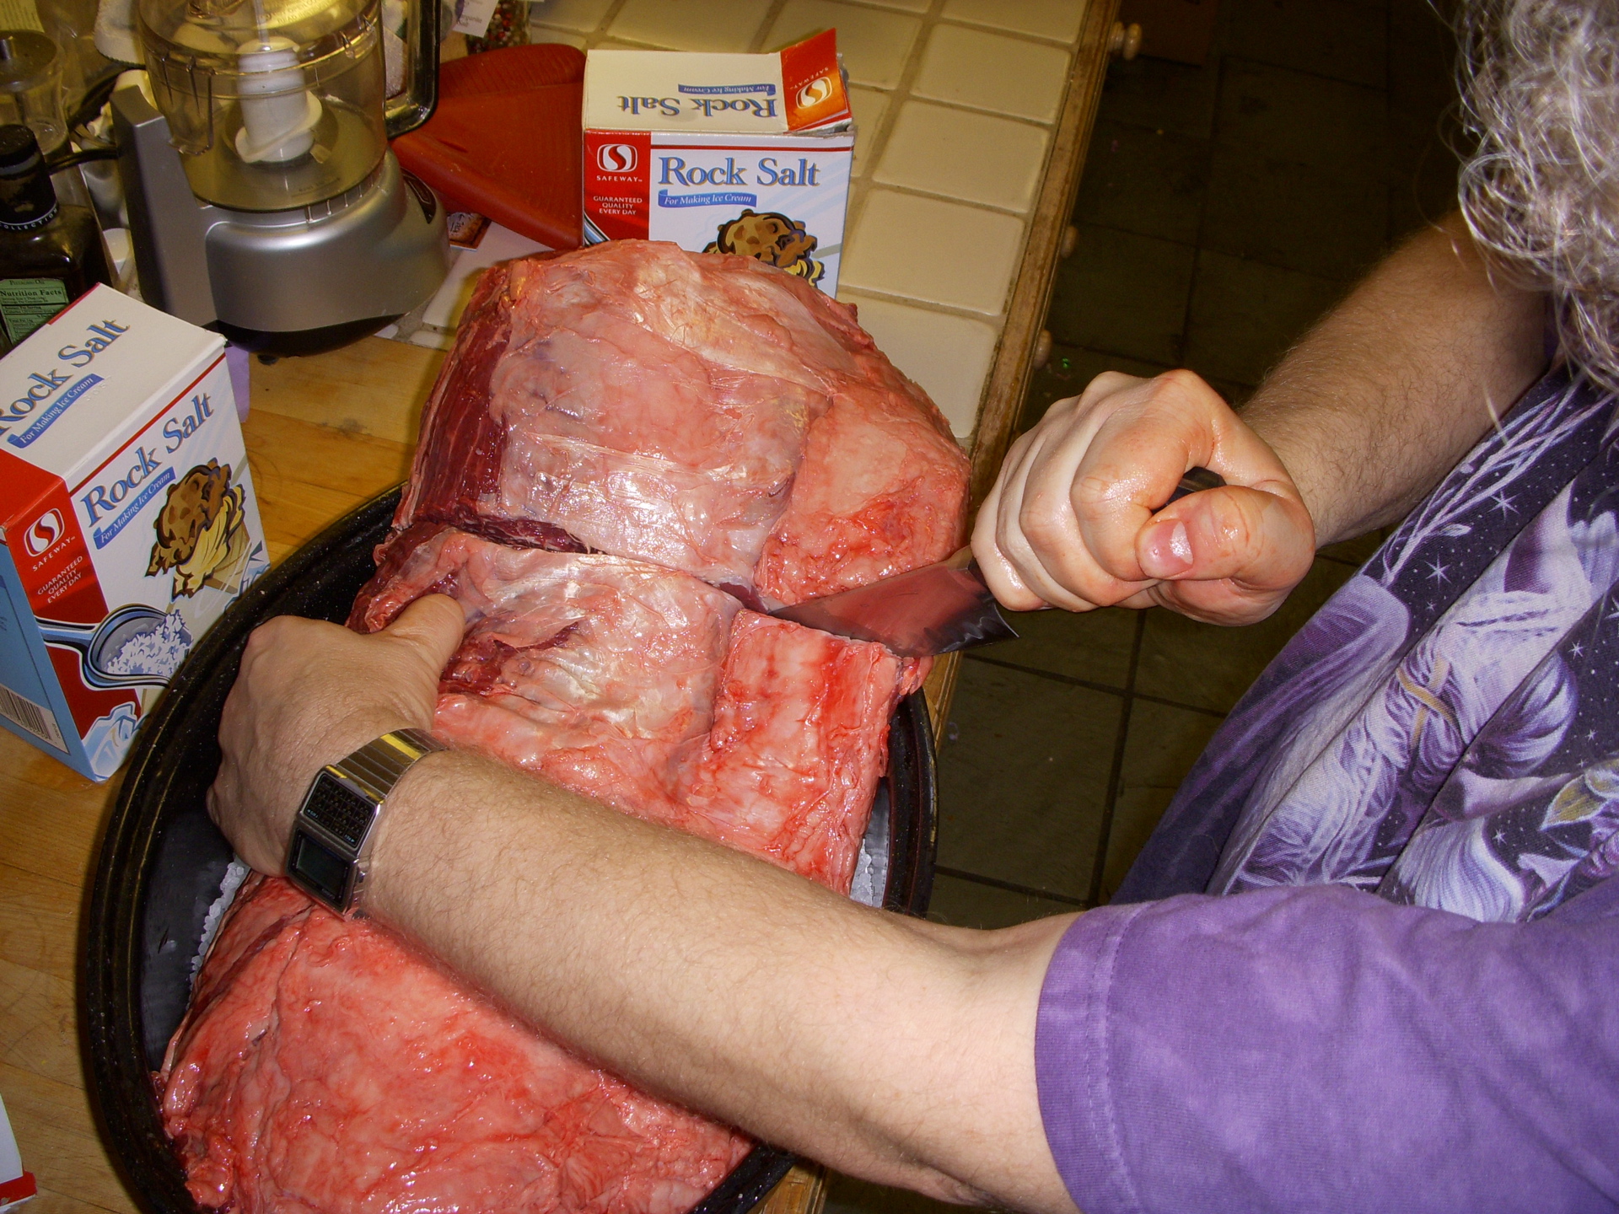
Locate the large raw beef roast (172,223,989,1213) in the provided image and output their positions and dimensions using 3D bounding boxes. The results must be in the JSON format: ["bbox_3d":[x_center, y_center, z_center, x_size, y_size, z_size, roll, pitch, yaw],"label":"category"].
[{"bbox_3d":[-0.080,0.059,0.788,0.262,0.172,0.495,13,49,5],"label":"large raw beef roast"}]

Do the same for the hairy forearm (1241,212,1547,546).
[{"bbox_3d":[0.258,-0.095,0.745,0.084,0.084,0.255,38,43,24],"label":"hairy forearm"}]

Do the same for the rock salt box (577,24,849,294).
[{"bbox_3d":[-0.056,-0.214,1.008,0.140,0.186,0.074,0,49,-6],"label":"rock salt box"}]

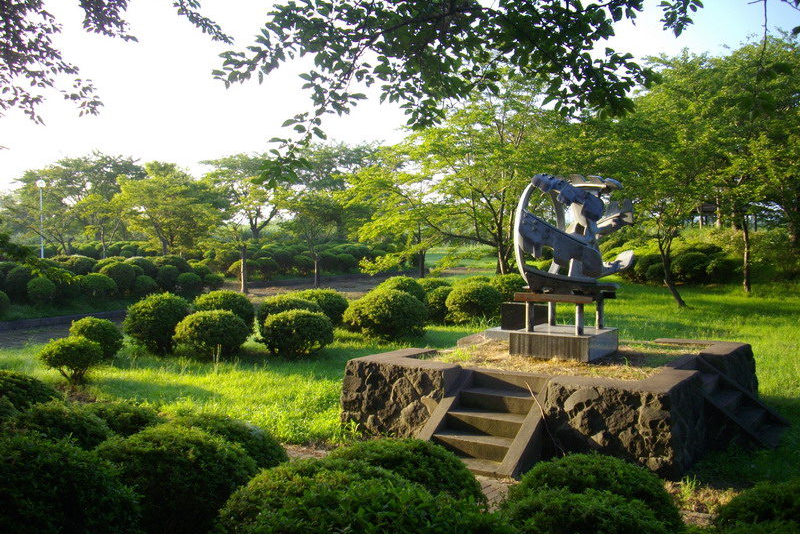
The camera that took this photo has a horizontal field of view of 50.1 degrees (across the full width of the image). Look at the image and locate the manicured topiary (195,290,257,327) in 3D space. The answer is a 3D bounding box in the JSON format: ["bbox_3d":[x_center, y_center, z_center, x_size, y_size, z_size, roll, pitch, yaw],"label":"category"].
[{"bbox_3d":[-3.684,0.984,17.900,1.319,1.026,1.319,0,2,-12],"label":"manicured topiary"}]

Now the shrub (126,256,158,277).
[{"bbox_3d":[-8.919,0.122,29.521,1.104,0.970,1.104,-1,3,-17],"label":"shrub"}]

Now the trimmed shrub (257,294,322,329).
[{"bbox_3d":[-2.187,1.034,17.000,1.332,1.014,1.332,0,2,-7],"label":"trimmed shrub"}]

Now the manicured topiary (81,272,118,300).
[{"bbox_3d":[-8.603,0.556,24.400,1.084,0.799,1.084,0,2,-19],"label":"manicured topiary"}]

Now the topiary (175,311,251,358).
[{"bbox_3d":[-3.439,1.211,15.600,1.430,0.920,1.400,-1,3,-12],"label":"topiary"}]

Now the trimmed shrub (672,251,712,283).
[{"bbox_3d":[11.079,0.038,32.500,1.520,1.254,1.520,1,2,19],"label":"trimmed shrub"}]

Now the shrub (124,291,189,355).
[{"bbox_3d":[-4.566,1.063,16.100,1.260,1.180,1.250,-1,3,-16],"label":"shrub"}]

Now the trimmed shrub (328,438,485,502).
[{"bbox_3d":[0.047,1.593,5.800,1.092,0.800,1.092,0,2,1],"label":"trimmed shrub"}]

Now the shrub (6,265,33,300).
[{"bbox_3d":[-10.296,0.461,23.200,0.868,1.004,0.868,-1,2,-24],"label":"shrub"}]

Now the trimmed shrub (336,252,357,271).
[{"bbox_3d":[-2.590,-0.237,41.588,0.948,0.889,0.948,0,2,-4],"label":"trimmed shrub"}]

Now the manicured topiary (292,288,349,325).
[{"bbox_3d":[-1.845,0.977,19.600,1.420,0.950,1.350,-1,3,-5],"label":"manicured topiary"}]

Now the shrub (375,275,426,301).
[{"bbox_3d":[-0.013,0.756,22.300,1.460,1.069,1.460,0,2,0],"label":"shrub"}]

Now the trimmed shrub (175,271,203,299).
[{"bbox_3d":[-6.025,0.520,24.430,0.714,0.726,0.714,0,3,-14],"label":"trimmed shrub"}]

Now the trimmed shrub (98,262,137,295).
[{"bbox_3d":[-8.345,0.352,25.321,1.095,0.972,1.095,-1,3,-18],"label":"trimmed shrub"}]

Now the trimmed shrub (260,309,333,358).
[{"bbox_3d":[-1.761,1.119,14.769,1.259,0.773,1.222,0,2,-7],"label":"trimmed shrub"}]

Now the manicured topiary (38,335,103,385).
[{"bbox_3d":[-4.549,1.289,11.816,0.883,0.673,0.883,-1,3,-21],"label":"manicured topiary"}]

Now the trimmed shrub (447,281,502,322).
[{"bbox_3d":[1.736,0.859,20.200,1.390,1.070,1.350,0,3,5],"label":"trimmed shrub"}]

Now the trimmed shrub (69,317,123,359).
[{"bbox_3d":[-5.448,1.291,15.300,1.000,0.820,1.000,-1,3,-20],"label":"trimmed shrub"}]

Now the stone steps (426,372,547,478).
[{"bbox_3d":[0.859,1.586,8.775,1.150,0.790,1.150,2,4,34],"label":"stone steps"}]

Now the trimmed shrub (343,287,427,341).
[{"bbox_3d":[-0.295,0.918,17.318,1.699,0.966,1.614,0,2,-1],"label":"trimmed shrub"}]

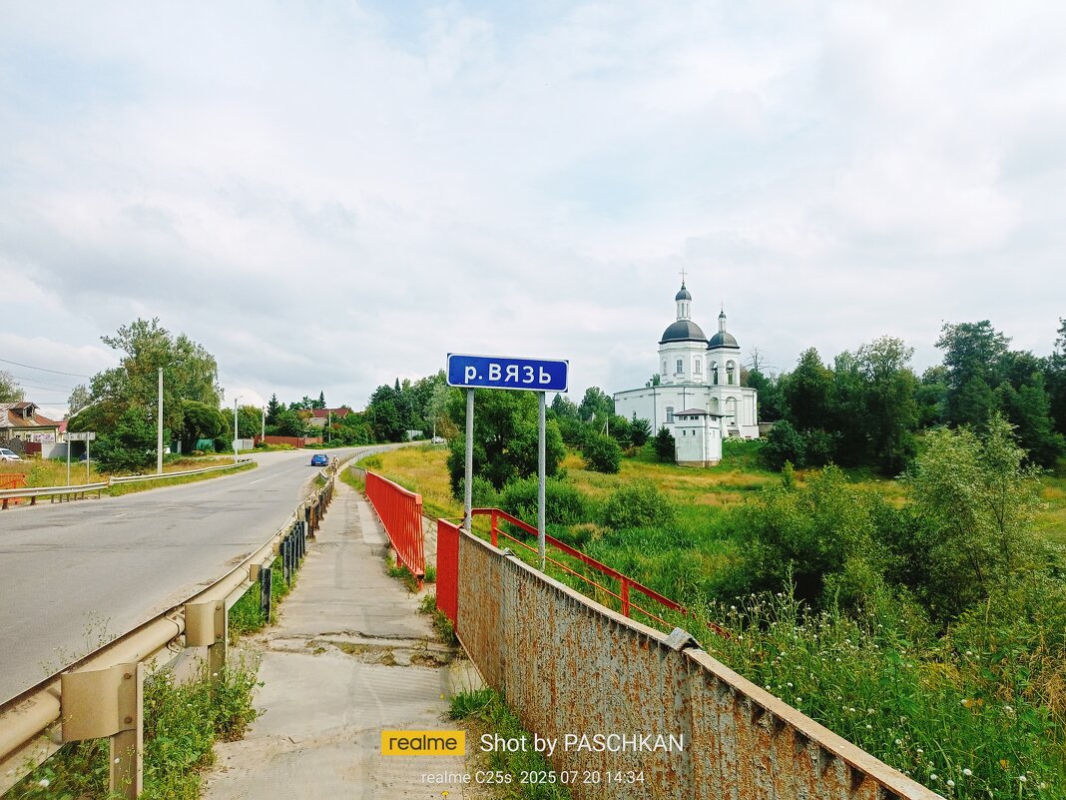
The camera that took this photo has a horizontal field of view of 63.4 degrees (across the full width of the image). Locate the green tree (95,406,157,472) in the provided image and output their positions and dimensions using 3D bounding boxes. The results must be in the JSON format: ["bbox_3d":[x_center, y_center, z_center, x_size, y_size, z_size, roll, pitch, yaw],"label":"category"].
[{"bbox_3d":[-30.740,2.970,65.000,4.660,5.040,4.520,0,-3,0],"label":"green tree"}]

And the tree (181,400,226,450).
[{"bbox_3d":[-44.000,3.590,115.000,6.120,7.190,5.940,0,-3,0],"label":"tree"}]

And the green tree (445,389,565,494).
[{"bbox_3d":[-2.160,3.270,68.000,9.450,8.740,8.970,0,-3,0],"label":"green tree"}]

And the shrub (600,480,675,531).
[{"bbox_3d":[4.641,4.619,38.000,3.157,2.155,2.999,0,-3,0],"label":"shrub"}]

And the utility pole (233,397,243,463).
[{"bbox_3d":[-33.630,3.400,98.000,0.900,7.710,0.450,0,-3,0],"label":"utility pole"}]

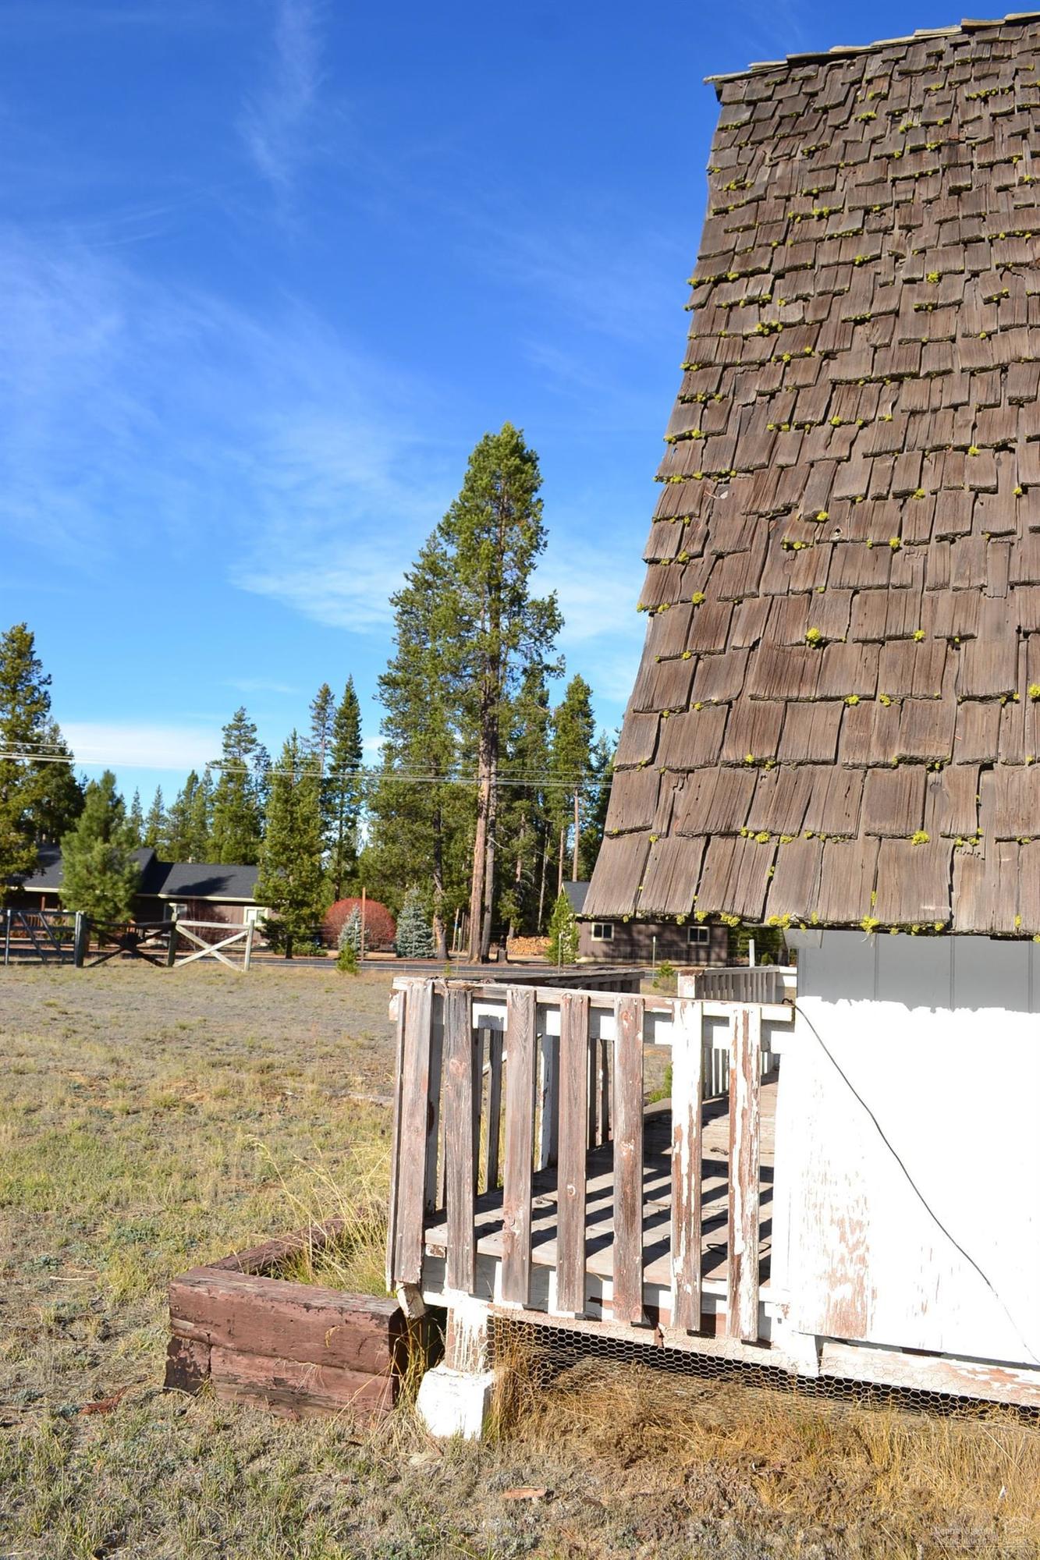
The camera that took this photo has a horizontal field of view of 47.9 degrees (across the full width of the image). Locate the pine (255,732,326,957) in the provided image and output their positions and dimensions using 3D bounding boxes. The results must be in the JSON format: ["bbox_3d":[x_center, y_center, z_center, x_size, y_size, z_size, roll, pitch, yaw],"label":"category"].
[{"bbox_3d":[-8.530,2.375,43.534,2.630,8.450,2.630,3,-7,-11],"label":"pine"}]

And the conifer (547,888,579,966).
[{"bbox_3d":[1.722,5.918,47.198,1.280,3.120,1.280,2,-7,2],"label":"conifer"}]

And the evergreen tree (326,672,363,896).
[{"bbox_3d":[-10.511,1.770,71.026,2.440,16.220,2.440,3,-7,-8],"label":"evergreen tree"}]

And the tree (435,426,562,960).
[{"bbox_3d":[-0.921,-4.074,50.487,5.420,23.510,5.420,2,-7,-1],"label":"tree"}]

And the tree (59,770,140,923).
[{"bbox_3d":[-16.316,3.067,45.443,3.170,7.010,3.170,5,-8,-19],"label":"tree"}]

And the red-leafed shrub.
[{"bbox_3d":[-7.423,6.710,54.159,3.440,2.520,3.440,3,-7,-7],"label":"red-leafed shrub"}]

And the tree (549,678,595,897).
[{"bbox_3d":[3.549,2.087,79.191,3.140,18.820,3.140,2,-7,3],"label":"tree"}]

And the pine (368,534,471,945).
[{"bbox_3d":[-3.994,-1.534,49.131,4.610,17.870,4.610,3,-7,-5],"label":"pine"}]

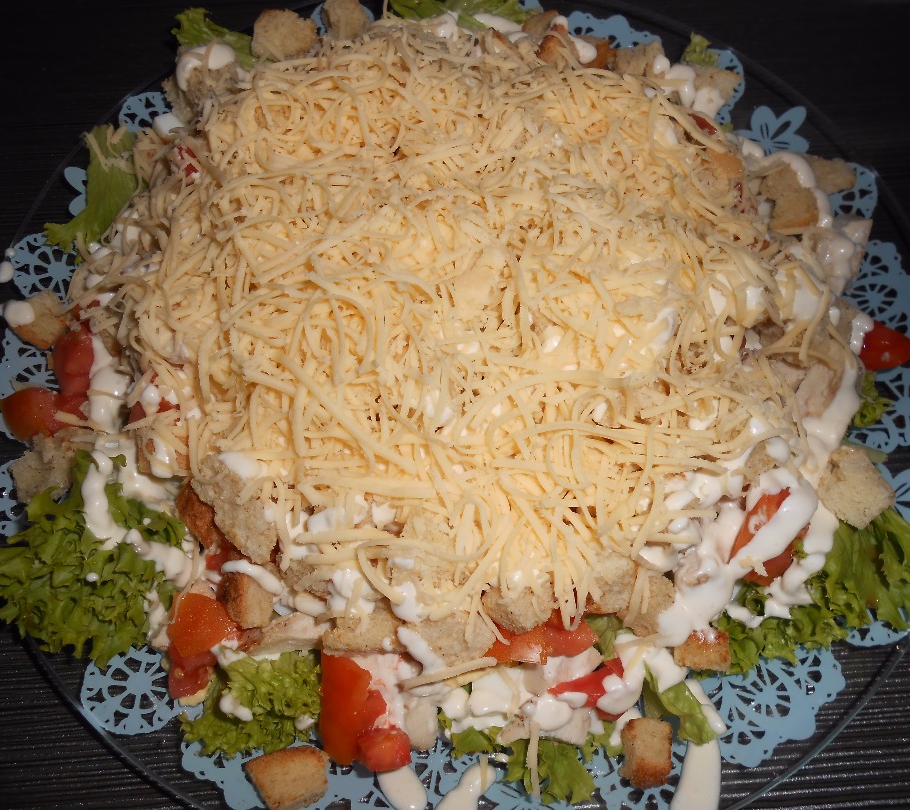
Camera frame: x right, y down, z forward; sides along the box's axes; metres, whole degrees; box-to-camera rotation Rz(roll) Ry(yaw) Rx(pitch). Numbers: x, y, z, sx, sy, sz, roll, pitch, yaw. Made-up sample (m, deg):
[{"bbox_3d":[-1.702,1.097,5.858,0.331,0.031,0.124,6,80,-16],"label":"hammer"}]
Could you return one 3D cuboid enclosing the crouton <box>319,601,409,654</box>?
[{"bbox_3d":[-0.023,0.056,0.206,0.020,0.010,0.010,1,40,-13],"label":"crouton"}]

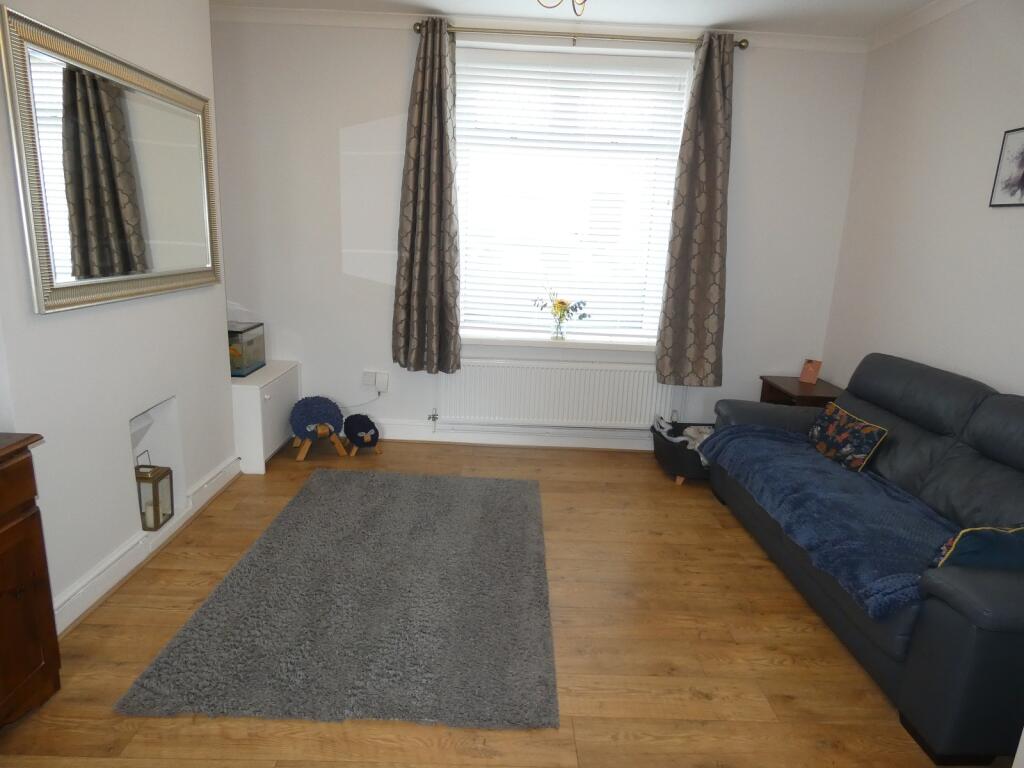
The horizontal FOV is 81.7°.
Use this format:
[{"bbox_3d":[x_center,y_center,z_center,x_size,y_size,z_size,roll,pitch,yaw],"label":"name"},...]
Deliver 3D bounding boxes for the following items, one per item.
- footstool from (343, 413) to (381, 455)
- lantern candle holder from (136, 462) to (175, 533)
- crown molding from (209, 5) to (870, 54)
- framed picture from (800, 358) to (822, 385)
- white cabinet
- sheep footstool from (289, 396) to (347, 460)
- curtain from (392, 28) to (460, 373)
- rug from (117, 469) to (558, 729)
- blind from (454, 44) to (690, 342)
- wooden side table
[{"bbox_3d":[-1.032,0.327,4.133,0.250,0.280,0.260,-3,16,-21],"label":"footstool"},{"bbox_3d":[-1.737,0.545,2.843,0.140,0.260,0.150,3,15,0],"label":"lantern candle holder"},{"bbox_3d":[0.127,-2.223,3.684,4.266,0.078,0.074,3,15,0],"label":"crown molding"},{"bbox_3d":[2.103,-0.085,4.137,0.060,0.155,0.105,-11,20,-43],"label":"framed picture"},{"bbox_3d":[-1.768,0.191,3.974,0.520,0.554,0.747,3,15,0],"label":"white cabinet"},{"bbox_3d":[-1.318,0.279,4.055,0.360,0.386,0.360,-4,16,-24],"label":"sheep footstool"},{"bbox_3d":[-0.541,-1.154,3.890,0.470,2.190,0.130,3,15,0],"label":"curtain"},{"bbox_3d":[-0.547,0.820,2.821,1.409,0.030,1.902,3,15,0],"label":"rug"},{"bbox_3d":[0.349,-1.231,4.060,1.571,1.910,0.120,3,15,0],"label":"blind"},{"bbox_3d":[1.972,0.315,4.083,0.408,0.605,0.516,3,15,0],"label":"wooden side table"}]

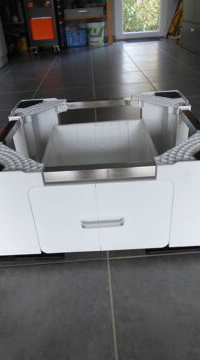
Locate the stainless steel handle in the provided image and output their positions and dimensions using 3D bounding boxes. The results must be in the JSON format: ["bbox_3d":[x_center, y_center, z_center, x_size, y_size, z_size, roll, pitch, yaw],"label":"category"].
[{"bbox_3d":[0.007,0.104,0.665,0.104,0.011,0.021,-3,32,2],"label":"stainless steel handle"}]

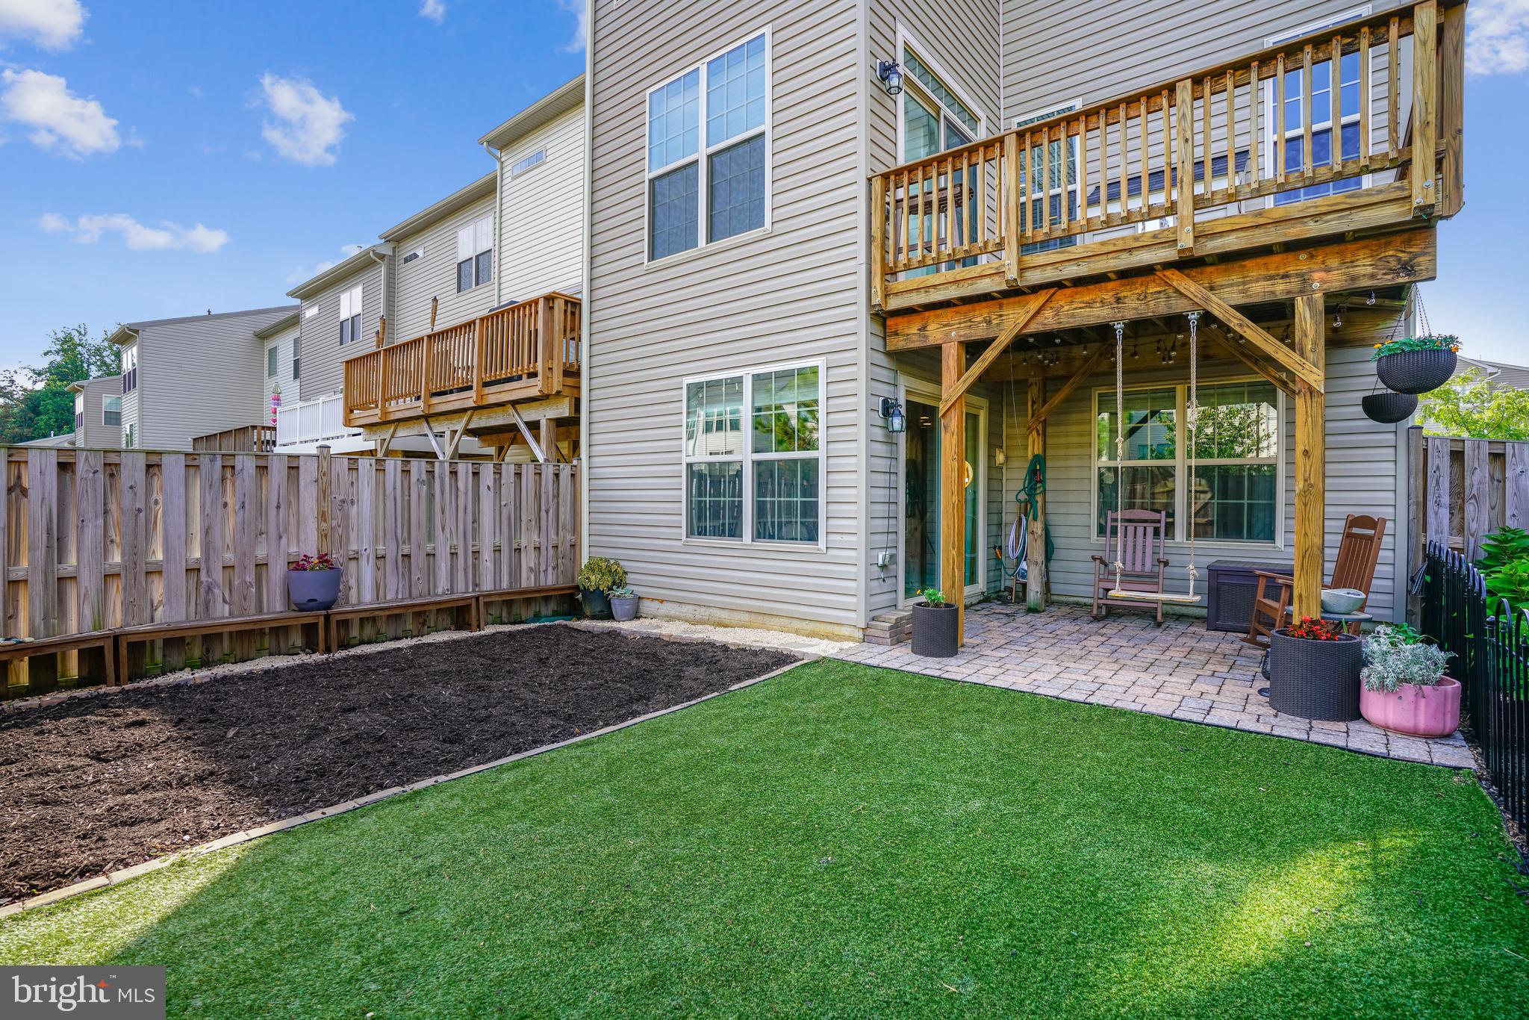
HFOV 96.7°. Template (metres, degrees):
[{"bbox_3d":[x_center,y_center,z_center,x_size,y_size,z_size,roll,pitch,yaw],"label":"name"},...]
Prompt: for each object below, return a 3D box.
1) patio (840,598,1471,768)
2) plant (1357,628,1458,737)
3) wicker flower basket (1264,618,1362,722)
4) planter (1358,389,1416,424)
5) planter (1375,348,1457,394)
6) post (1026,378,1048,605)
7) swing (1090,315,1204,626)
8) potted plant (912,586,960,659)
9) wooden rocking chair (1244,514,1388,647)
[{"bbox_3d":[2.988,1.115,5.514,3.400,0.120,3.670,1,1,38],"label":"patio"},{"bbox_3d":[3.412,0.872,3.593,0.410,0.530,0.400,1,1,38],"label":"plant"},{"bbox_3d":[3.124,0.883,3.850,0.410,0.500,0.410,1,1,38],"label":"wicker flower basket"},{"bbox_3d":[5.300,-0.862,5.763,0.350,0.250,0.350,1,1,38],"label":"planter"},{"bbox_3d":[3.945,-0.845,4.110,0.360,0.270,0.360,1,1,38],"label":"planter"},{"bbox_3d":[2.819,-0.168,6.993,0.140,2.420,0.140,1,1,38],"label":"post"},{"bbox_3d":[2.681,-0.321,4.669,0.600,1.930,0.220,1,1,38],"label":"swing"},{"bbox_3d":[1.336,0.850,5.315,0.360,0.520,0.360,1,1,38],"label":"potted plant"},{"bbox_3d":[4.156,0.558,5.163,0.800,1.050,0.640,0,1,20],"label":"wooden rocking chair"}]

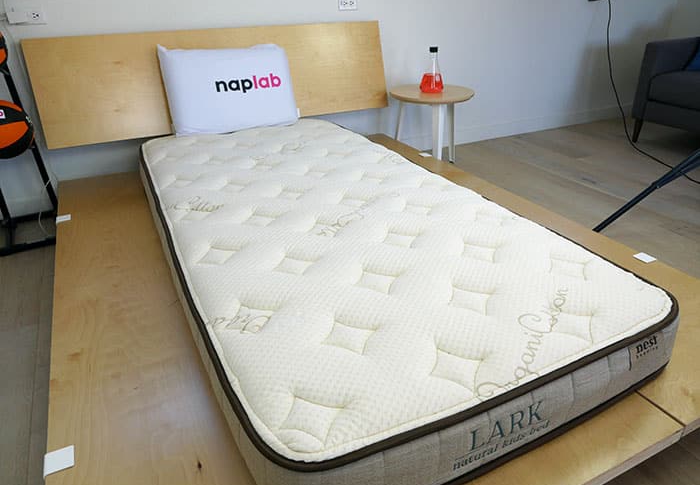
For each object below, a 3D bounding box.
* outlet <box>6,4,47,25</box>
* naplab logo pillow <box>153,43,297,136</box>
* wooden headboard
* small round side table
[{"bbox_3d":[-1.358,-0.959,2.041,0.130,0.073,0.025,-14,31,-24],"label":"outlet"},{"bbox_3d":[-0.563,-0.747,2.331,0.595,0.375,0.125,-14,13,-24],"label":"naplab logo pillow"},{"bbox_3d":[-0.582,-0.815,2.421,1.718,0.454,0.025,-14,15,-24],"label":"wooden headboard"},{"bbox_3d":[0.477,-0.671,2.918,0.485,0.457,0.485,0,28,0],"label":"small round side table"}]

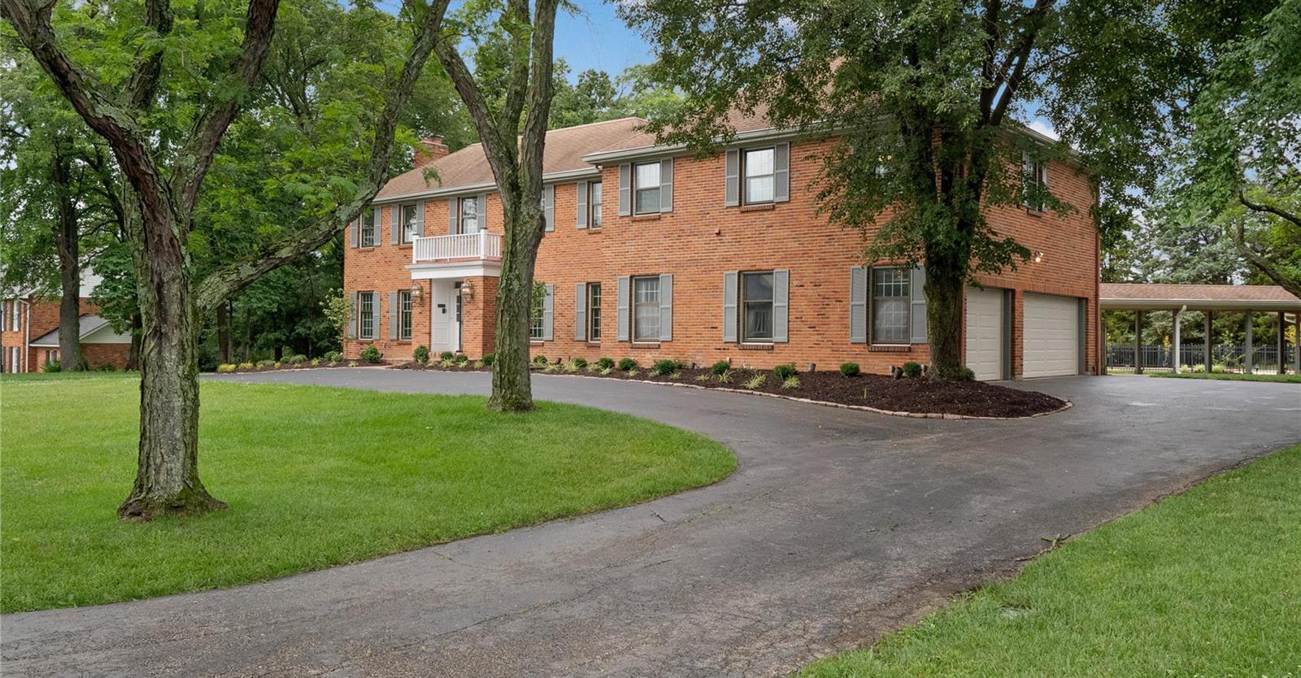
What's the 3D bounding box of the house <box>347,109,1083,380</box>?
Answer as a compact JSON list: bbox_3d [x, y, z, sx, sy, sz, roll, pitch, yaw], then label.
[{"bbox_3d":[0.349,-3.328,30.891,22.950,8.450,10.750,0,0,38],"label":"house"}]

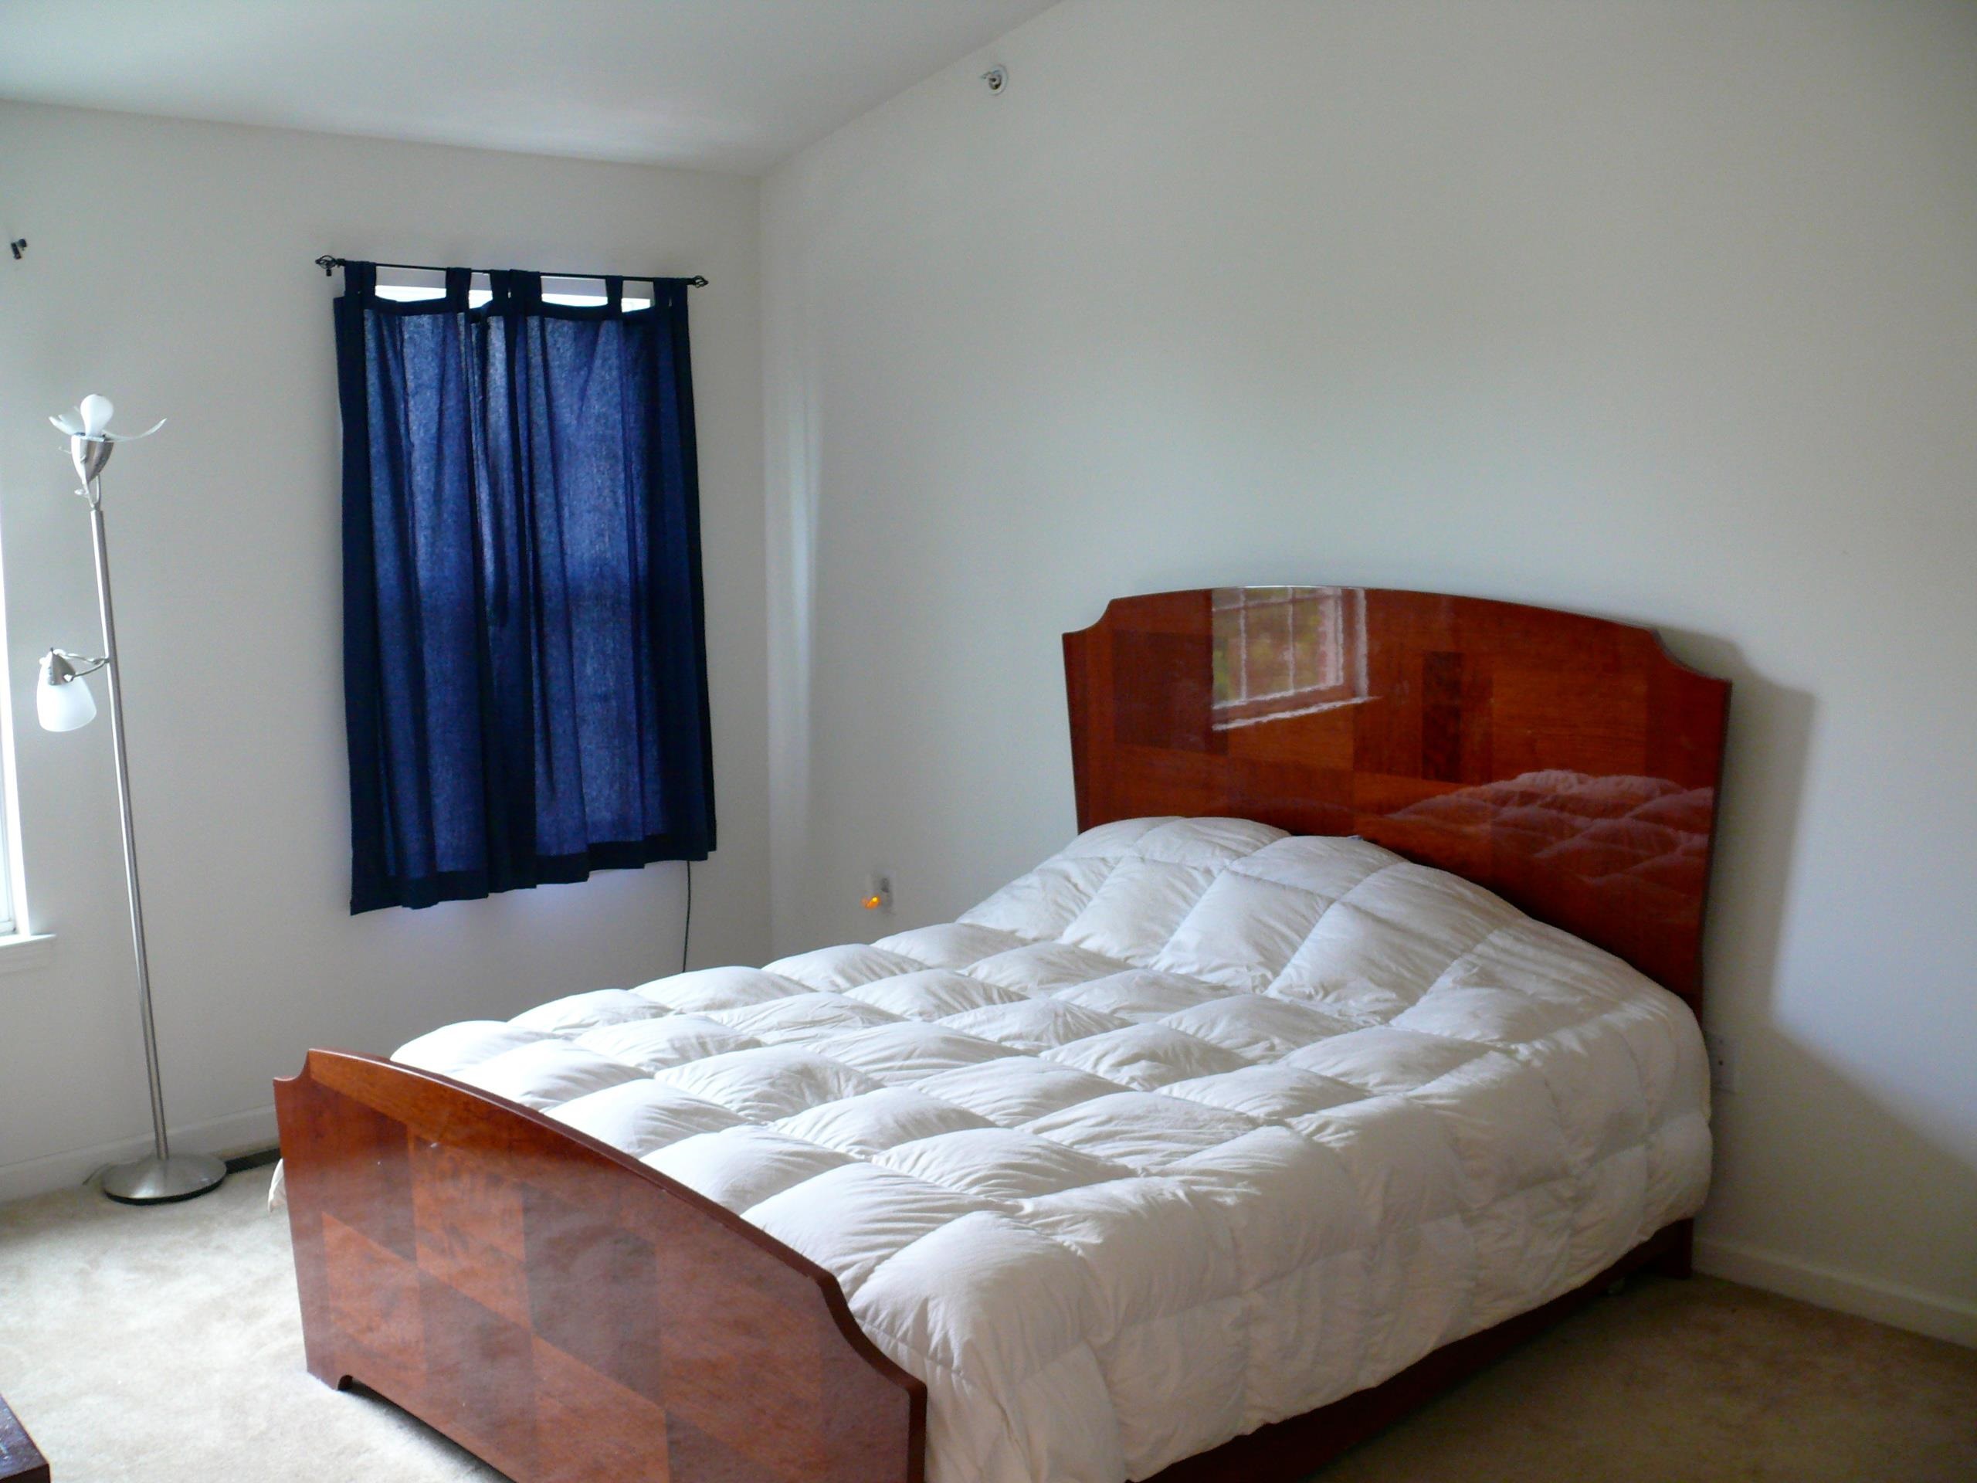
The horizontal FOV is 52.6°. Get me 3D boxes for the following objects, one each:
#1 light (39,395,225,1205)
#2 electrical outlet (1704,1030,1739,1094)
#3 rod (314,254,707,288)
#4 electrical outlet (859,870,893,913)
[{"bbox_3d":[-1.905,0.132,4.446,0.300,1.778,0.270,-8,11,-43],"label":"light"},{"bbox_3d":[1.410,0.616,3.869,0.012,0.120,0.075,-8,11,-43],"label":"electrical outlet"},{"bbox_3d":[-1.185,-1.197,5.108,1.138,0.040,0.070,-8,11,-43],"label":"rod"},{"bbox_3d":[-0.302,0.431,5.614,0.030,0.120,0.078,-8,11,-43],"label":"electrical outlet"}]

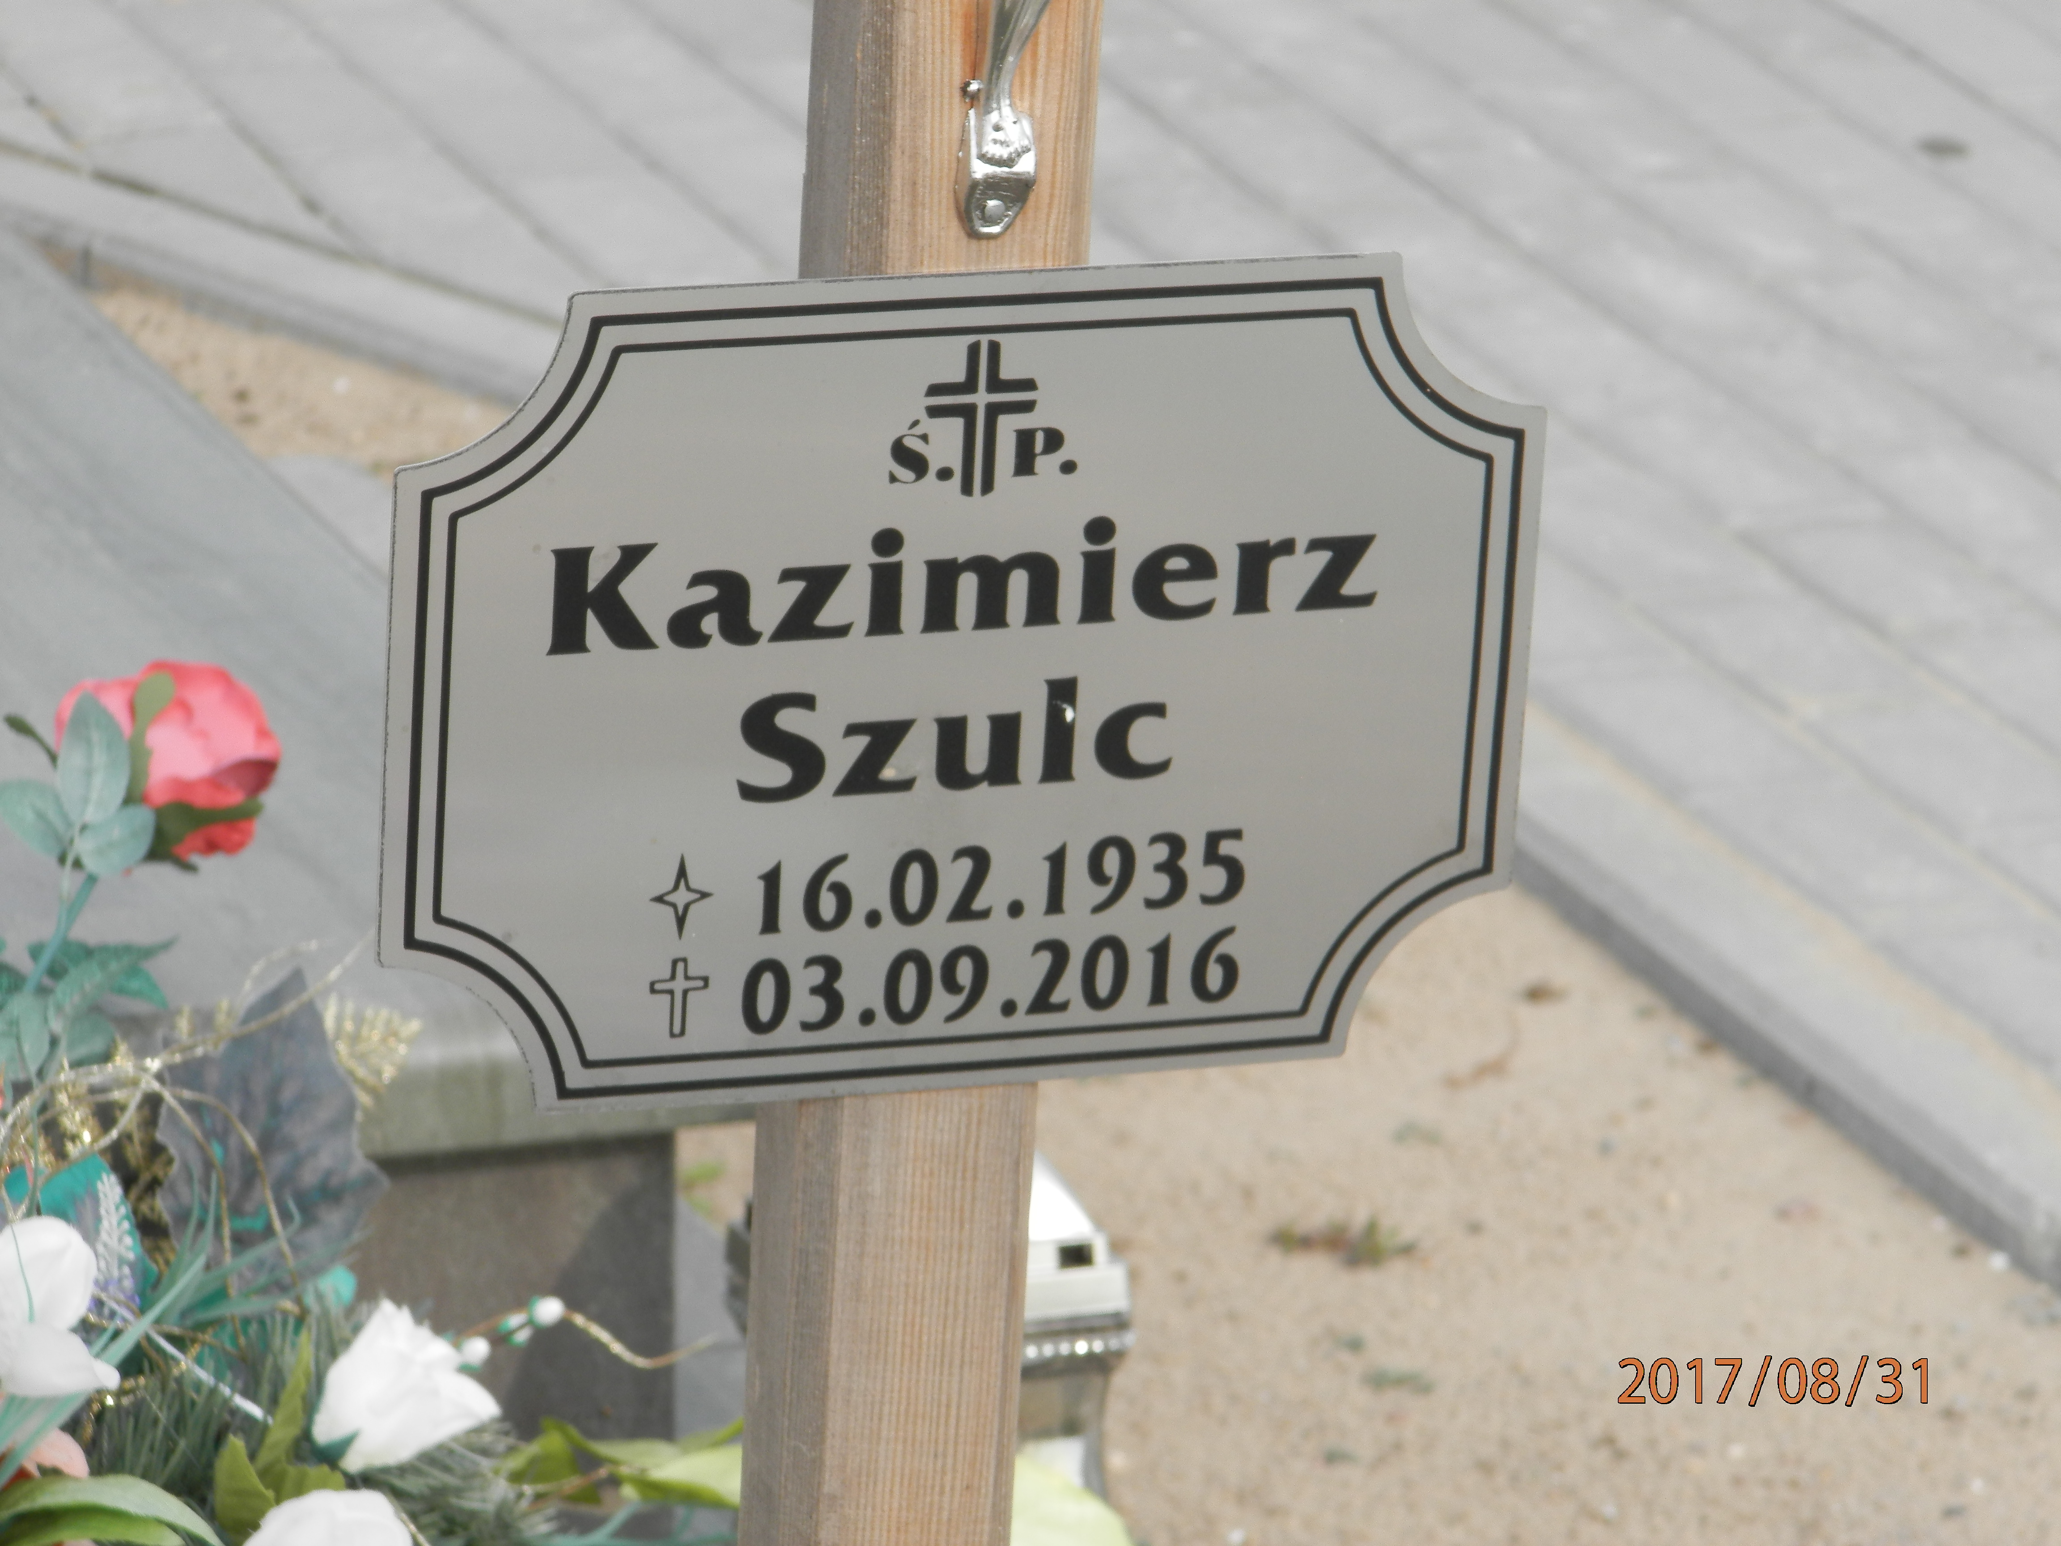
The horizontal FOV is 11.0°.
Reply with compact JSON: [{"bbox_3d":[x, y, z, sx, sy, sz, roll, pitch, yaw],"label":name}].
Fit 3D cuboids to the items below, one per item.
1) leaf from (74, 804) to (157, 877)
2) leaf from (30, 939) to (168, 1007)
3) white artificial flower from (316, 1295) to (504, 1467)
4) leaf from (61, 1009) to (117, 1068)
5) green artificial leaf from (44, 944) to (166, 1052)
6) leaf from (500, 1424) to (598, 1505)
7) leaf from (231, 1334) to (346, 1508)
[{"bbox_3d":[-0.277,0.020,3.240,0.027,0.019,0.006,-24,12,-11],"label":"leaf"},{"bbox_3d":[-0.284,0.061,3.270,0.045,0.011,0.026,21,20,6],"label":"leaf"},{"bbox_3d":[-0.192,0.188,3.300,0.056,0.051,0.051,-42,0,-7],"label":"white artificial flower"},{"bbox_3d":[-0.286,0.081,3.260,0.018,0.024,0.007,38,9,0],"label":"leaf"},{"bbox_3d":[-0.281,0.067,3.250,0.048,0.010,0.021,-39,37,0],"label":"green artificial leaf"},{"bbox_3d":[-0.150,0.215,3.330,0.031,0.023,0.018,8,19,17],"label":"leaf"},{"bbox_3d":[-0.226,0.198,3.250,0.034,0.054,0.016,11,12,-3],"label":"leaf"}]

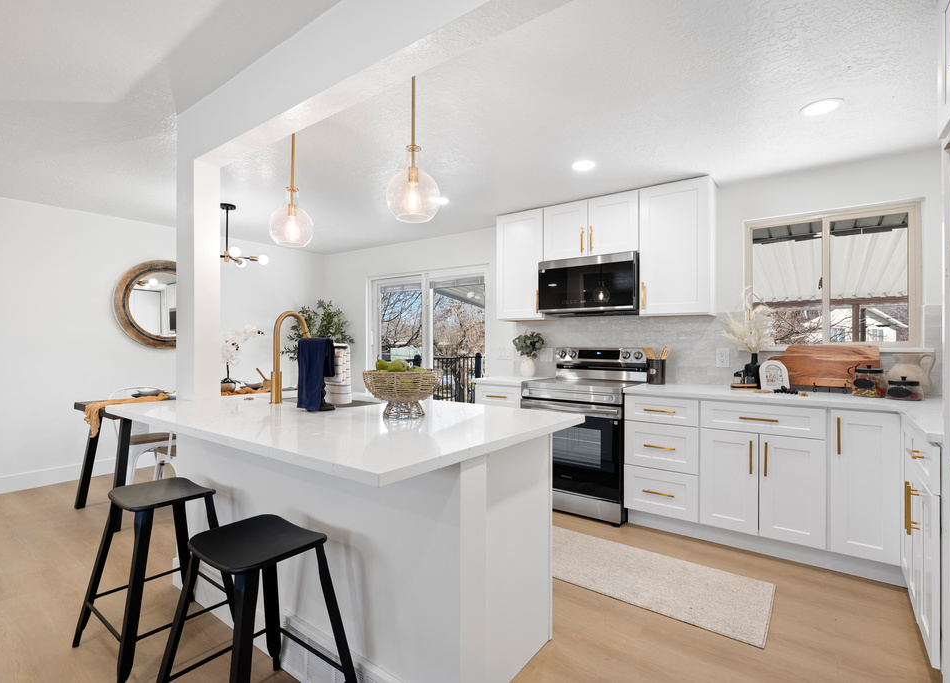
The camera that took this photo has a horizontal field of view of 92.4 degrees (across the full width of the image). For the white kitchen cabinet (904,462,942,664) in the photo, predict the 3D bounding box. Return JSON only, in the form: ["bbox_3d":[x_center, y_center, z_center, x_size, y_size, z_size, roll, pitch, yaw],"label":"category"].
[{"bbox_3d":[2.005,0.799,1.659,0.600,0.580,0.810,0,0,37],"label":"white kitchen cabinet"}]

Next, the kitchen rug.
[{"bbox_3d":[0.671,1.218,2.537,1.650,0.012,0.600,0,0,37],"label":"kitchen rug"}]

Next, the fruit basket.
[{"bbox_3d":[-0.310,0.218,1.955,0.346,0.196,0.346,0,0,0],"label":"fruit basket"}]

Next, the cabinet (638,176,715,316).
[{"bbox_3d":[1.460,-0.635,3.255,0.450,0.910,0.323,0,0,37],"label":"cabinet"}]

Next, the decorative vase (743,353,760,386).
[{"bbox_3d":[1.855,0.196,3.015,0.133,0.229,0.133,0,0,36],"label":"decorative vase"}]

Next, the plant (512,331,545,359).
[{"bbox_3d":[0.471,0.030,3.969,0.275,0.236,0.247,0,0,36],"label":"plant"}]

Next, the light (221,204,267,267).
[{"bbox_3d":[-1.966,-0.840,3.627,0.660,0.500,0.660,0,0,37],"label":"light"}]

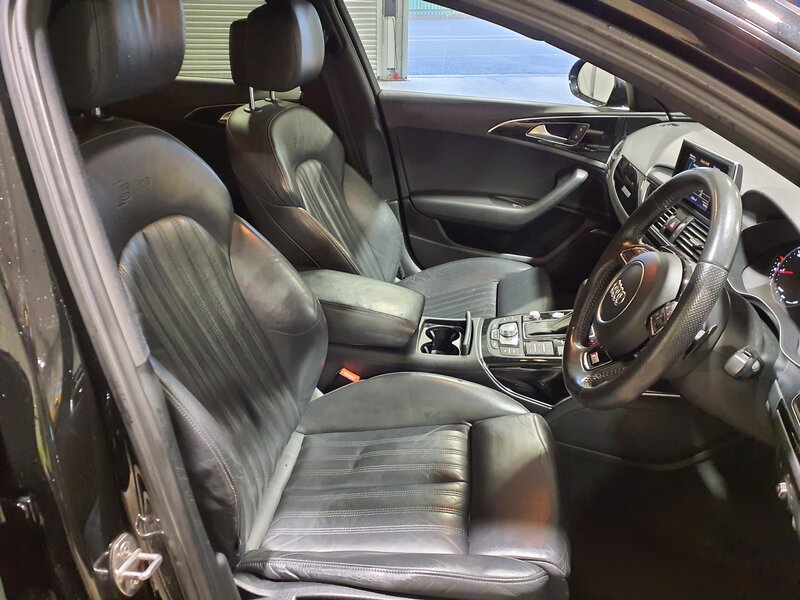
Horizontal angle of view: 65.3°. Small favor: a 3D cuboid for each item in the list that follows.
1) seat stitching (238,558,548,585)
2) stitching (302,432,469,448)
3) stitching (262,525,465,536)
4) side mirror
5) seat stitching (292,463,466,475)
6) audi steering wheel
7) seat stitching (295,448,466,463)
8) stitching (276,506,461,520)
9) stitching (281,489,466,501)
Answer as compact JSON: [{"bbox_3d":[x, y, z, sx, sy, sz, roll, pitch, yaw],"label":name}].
[{"bbox_3d":[-0.020,0.401,0.925,0.462,0.022,0.024,-3,28,11],"label":"seat stitching"},{"bbox_3d":[-0.035,0.287,1.268,0.339,0.010,0.016,-4,28,10],"label":"stitching"},{"bbox_3d":[-0.061,0.396,1.068,0.350,0.010,0.016,-4,28,10],"label":"stitching"},{"bbox_3d":[0.640,-0.688,1.983,0.115,0.148,0.210,-5,29,-8],"label":"side mirror"},{"bbox_3d":[-0.042,0.326,1.194,0.334,0.010,0.016,-4,28,10],"label":"seat stitching"},{"bbox_3d":[0.359,-0.009,0.898,0.100,0.370,0.375,26,30,-4],"label":"audi steering wheel"},{"bbox_3d":[-0.041,0.308,1.229,0.343,0.010,0.016,-4,28,10],"label":"seat stitching"},{"bbox_3d":[-0.059,0.378,1.102,0.351,0.010,0.016,-4,28,10],"label":"stitching"},{"bbox_3d":[-0.051,0.357,1.138,0.345,0.010,0.016,-4,28,10],"label":"stitching"}]

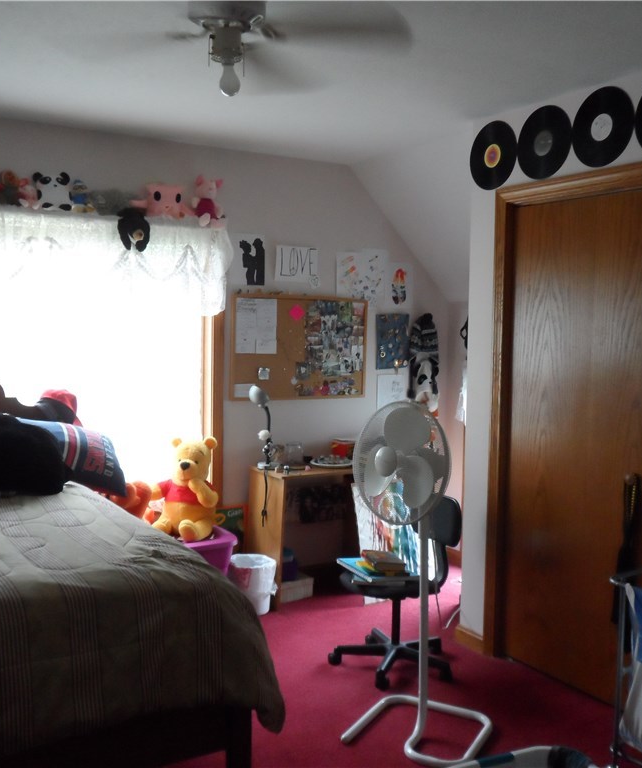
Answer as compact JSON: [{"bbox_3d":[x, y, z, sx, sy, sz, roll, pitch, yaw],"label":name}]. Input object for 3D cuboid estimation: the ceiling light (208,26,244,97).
[{"bbox_3d":[-0.269,-0.923,2.370,0.095,0.200,0.095,0,4,-7],"label":"ceiling light"}]

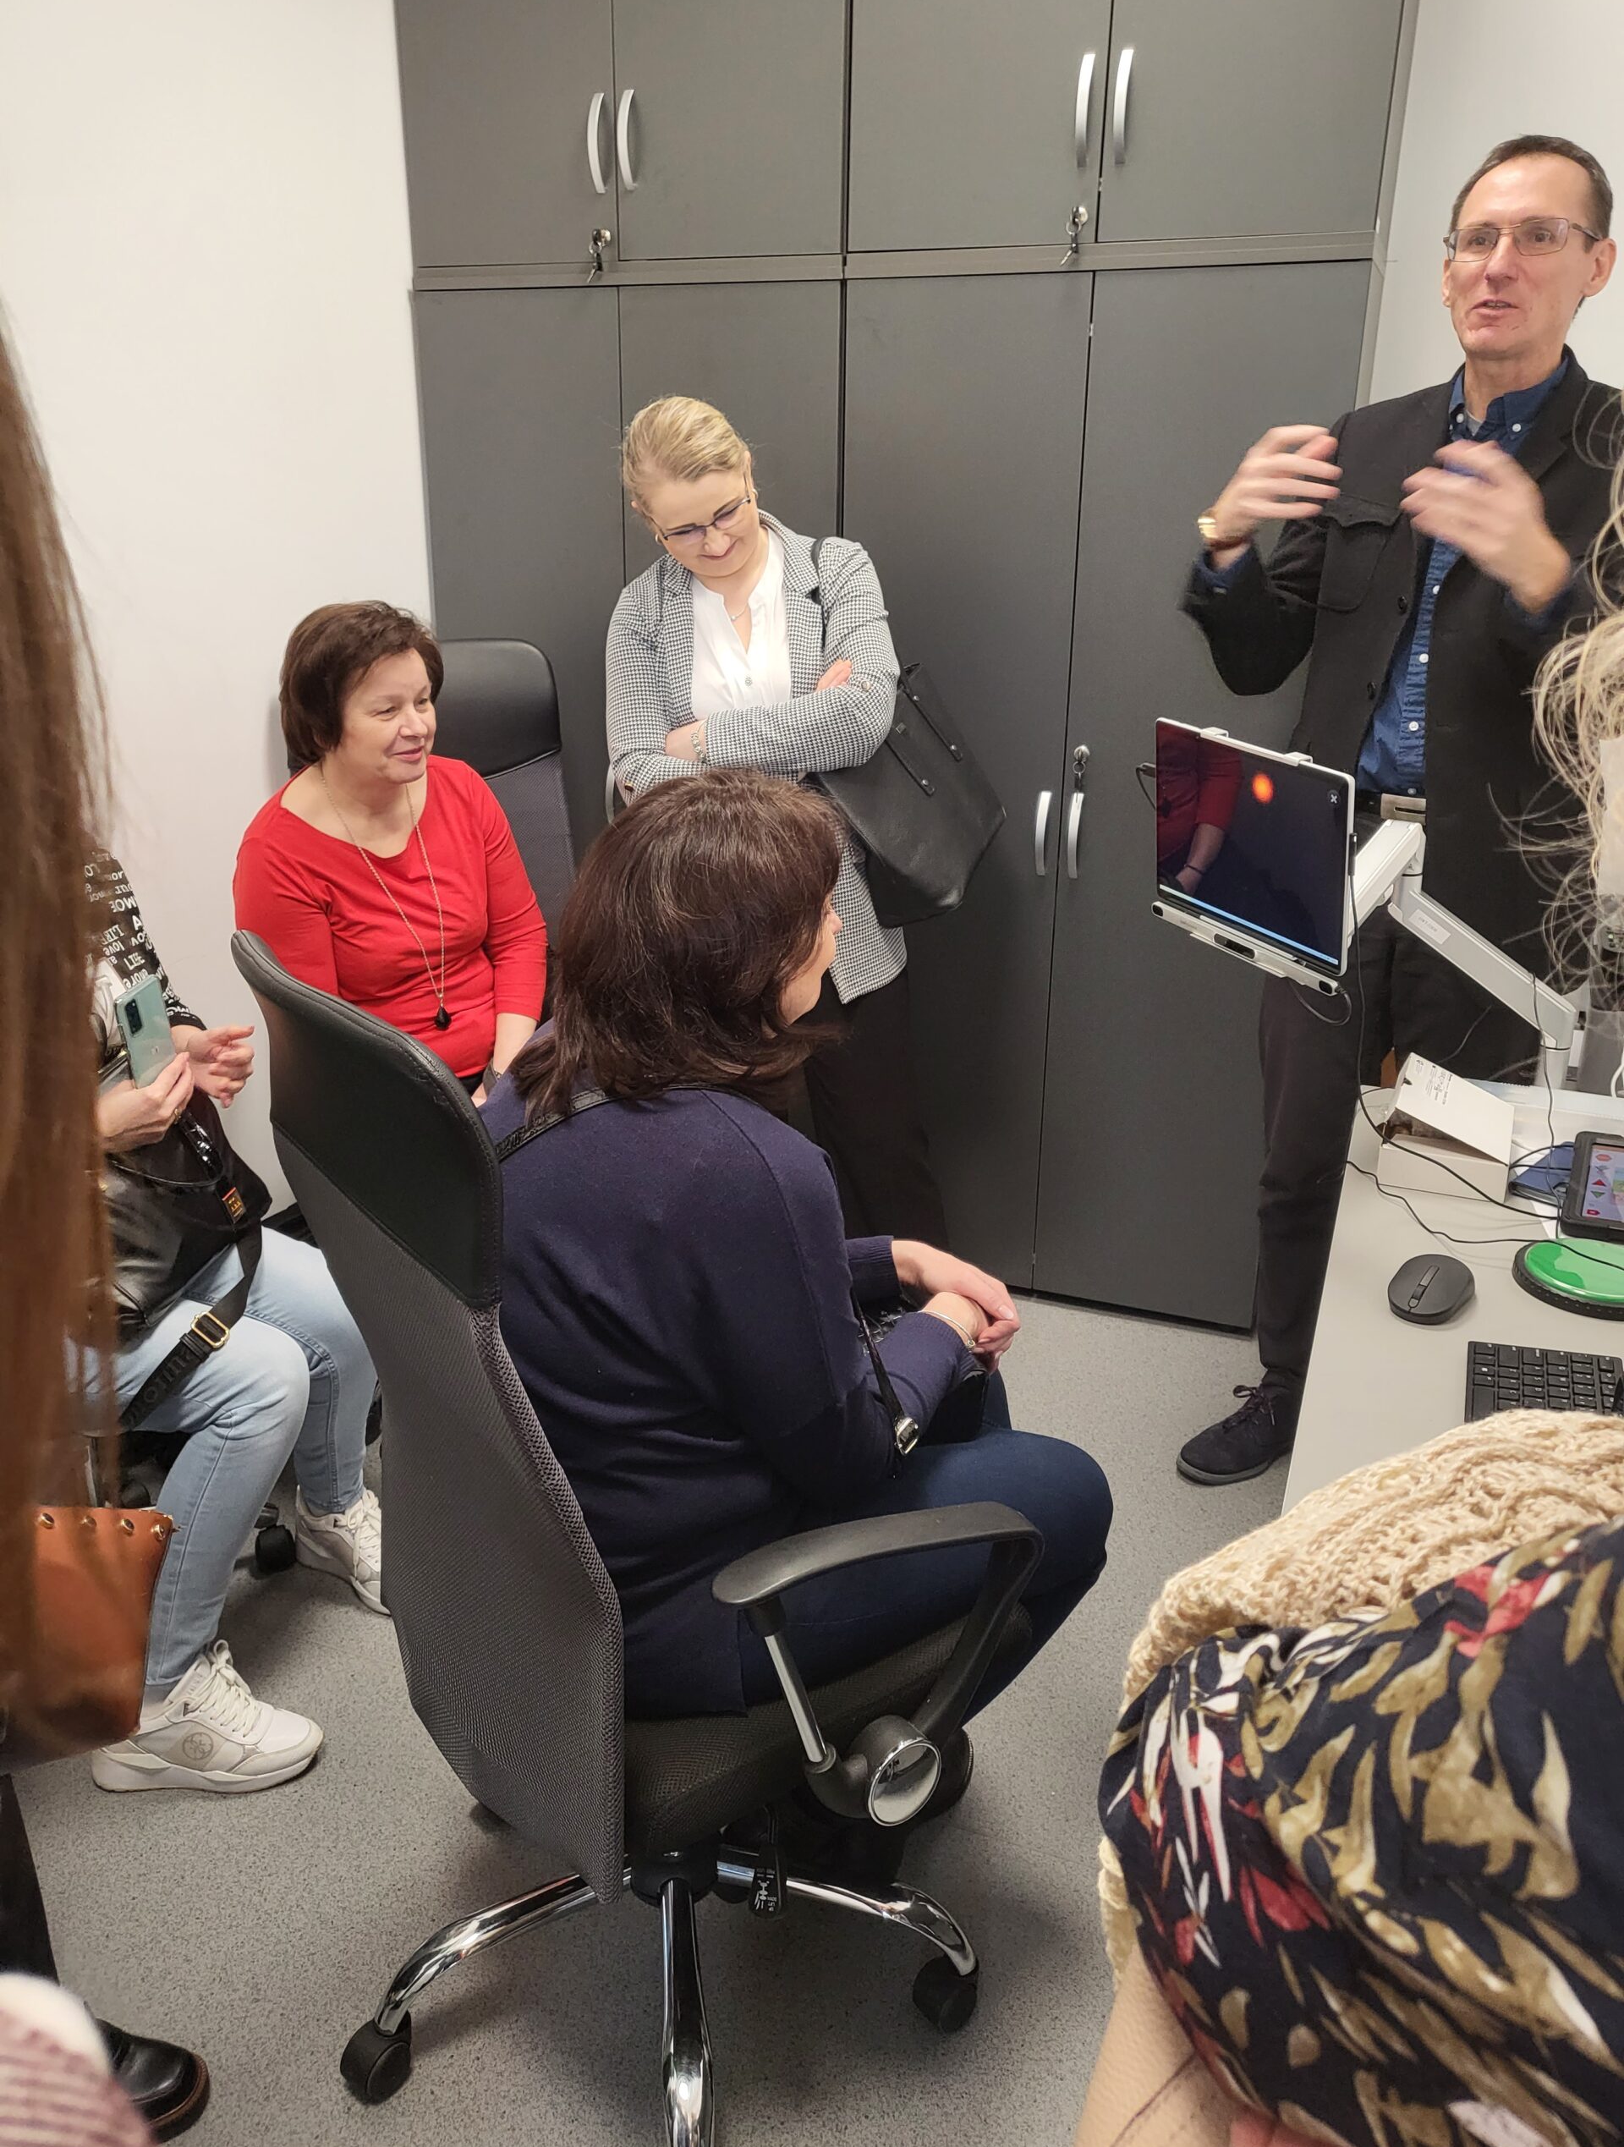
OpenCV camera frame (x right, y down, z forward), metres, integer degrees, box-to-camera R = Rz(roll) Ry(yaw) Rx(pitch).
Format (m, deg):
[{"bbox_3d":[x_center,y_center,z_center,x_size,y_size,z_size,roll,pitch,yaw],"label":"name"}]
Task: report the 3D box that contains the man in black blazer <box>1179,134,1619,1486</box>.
[{"bbox_3d":[0.768,-0.249,2.250,0.500,1.840,0.670,-15,24,-38],"label":"man in black blazer"}]

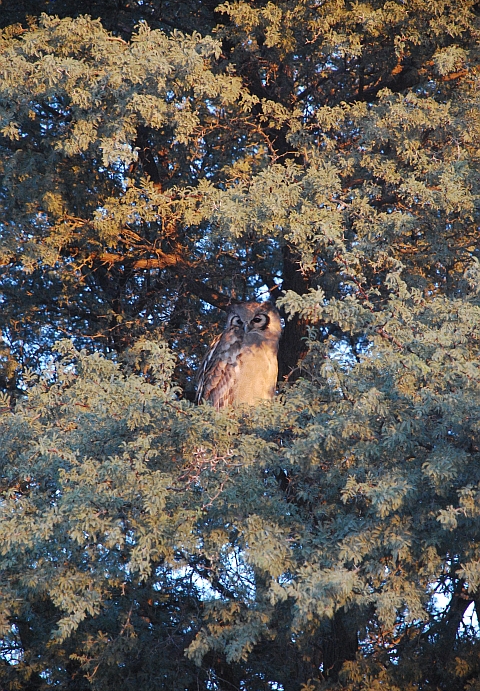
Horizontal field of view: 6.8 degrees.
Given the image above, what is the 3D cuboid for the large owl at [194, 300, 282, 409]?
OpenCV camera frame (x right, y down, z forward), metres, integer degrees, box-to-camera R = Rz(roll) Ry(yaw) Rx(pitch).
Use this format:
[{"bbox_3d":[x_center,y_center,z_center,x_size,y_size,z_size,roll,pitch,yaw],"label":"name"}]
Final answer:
[{"bbox_3d":[-0.006,0.095,16.700,0.260,0.560,0.280,11,-16,-41],"label":"large owl"}]

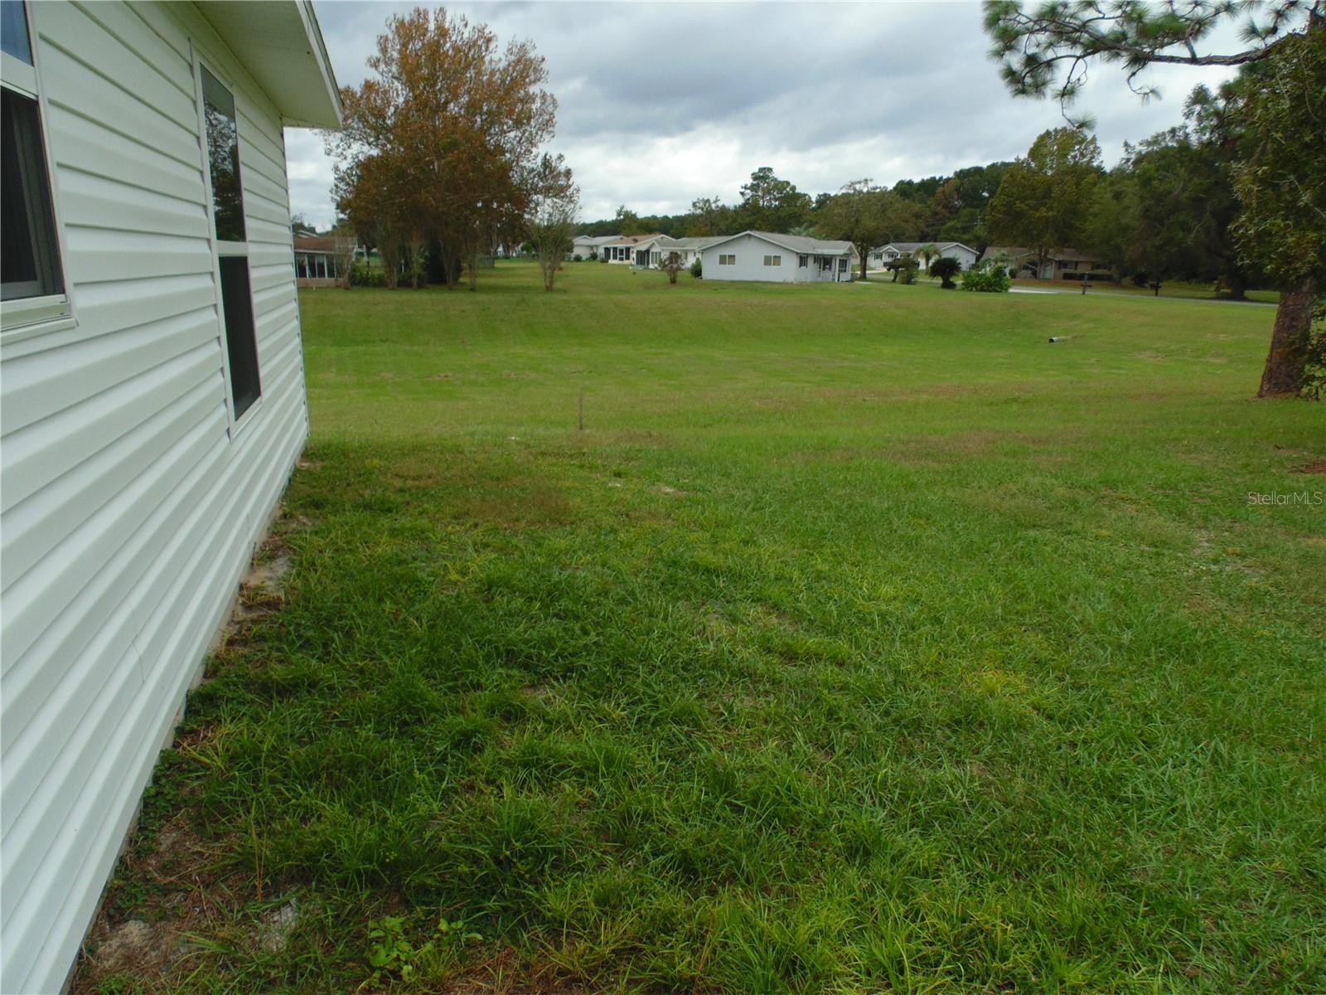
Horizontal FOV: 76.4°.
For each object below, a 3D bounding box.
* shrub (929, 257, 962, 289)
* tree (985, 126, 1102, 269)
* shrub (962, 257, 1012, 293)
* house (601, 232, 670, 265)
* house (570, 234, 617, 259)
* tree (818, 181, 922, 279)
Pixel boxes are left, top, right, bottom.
[{"bbox_3d":[19.395,-15.404,57.901,2.274,2.198,2.274,1,15,0],"label":"shrub"},{"bbox_3d":[47.772,-36.765,105.808,14.643,18.208,14.643,1,15,0],"label":"tree"},{"bbox_3d":[20.506,-14.087,53.384,3.144,2.122,3.144,1,15,0],"label":"shrub"},{"bbox_3d":[-1.921,-39.700,135.530,9.800,4.250,13.800,-5,17,-22],"label":"house"},{"bbox_3d":[-10.506,-46.505,157.864,9.600,4.250,14.000,-5,17,-22],"label":"house"},{"bbox_3d":[21.603,-27.764,87.672,11.194,9.887,11.194,1,15,0],"label":"tree"}]

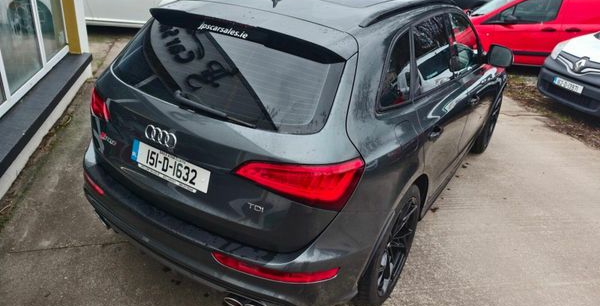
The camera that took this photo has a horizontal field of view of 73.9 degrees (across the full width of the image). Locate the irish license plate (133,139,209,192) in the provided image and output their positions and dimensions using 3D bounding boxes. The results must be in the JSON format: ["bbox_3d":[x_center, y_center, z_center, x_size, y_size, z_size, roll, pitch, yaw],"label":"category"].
[{"bbox_3d":[-0.622,0.058,1.884,0.520,0.110,0.015,20,16,28],"label":"irish license plate"}]

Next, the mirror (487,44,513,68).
[{"bbox_3d":[1.754,-0.834,3.475,0.210,0.170,0.130,20,28,28],"label":"mirror"}]

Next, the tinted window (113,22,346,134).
[{"bbox_3d":[-0.451,-0.410,1.867,1.300,0.390,0.130,20,-4,28],"label":"tinted window"}]

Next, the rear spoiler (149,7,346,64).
[{"bbox_3d":[-0.270,-0.636,2.039,1.230,0.130,0.250,20,30,27],"label":"rear spoiler"}]

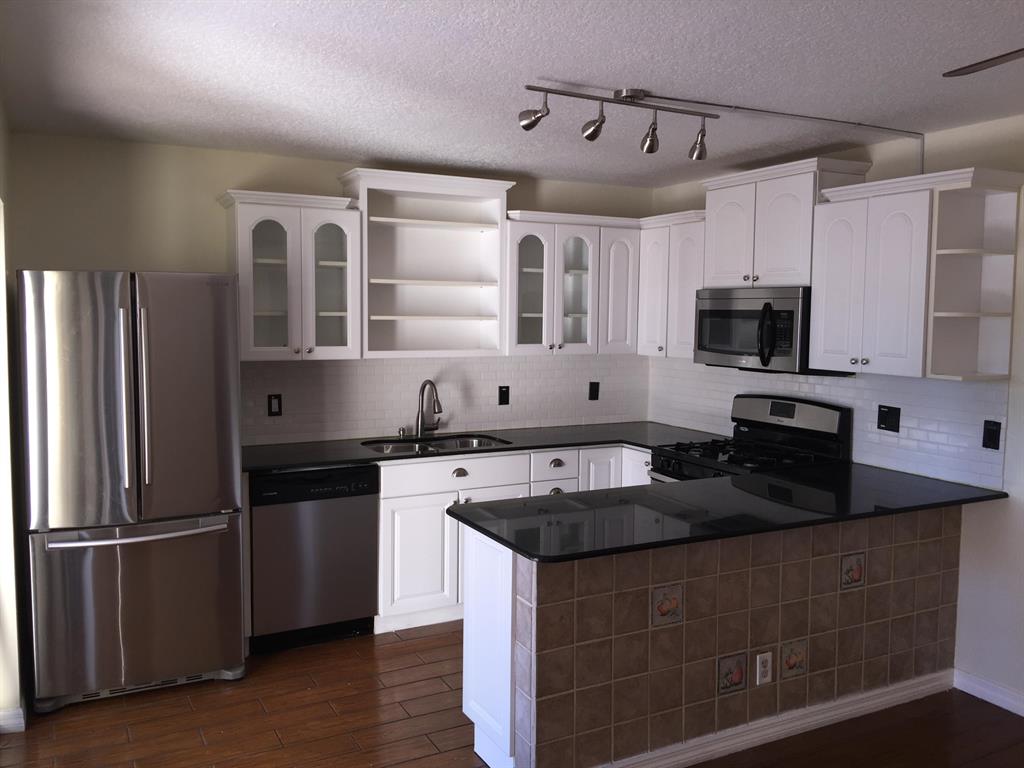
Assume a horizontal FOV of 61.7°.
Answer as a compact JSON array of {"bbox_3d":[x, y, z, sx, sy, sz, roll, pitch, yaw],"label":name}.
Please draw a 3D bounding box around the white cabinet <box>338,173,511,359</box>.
[{"bbox_3d":[-0.464,-0.628,4.697,0.889,0.956,0.367,-2,5,-27],"label":"white cabinet"}]

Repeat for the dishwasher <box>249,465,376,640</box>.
[{"bbox_3d":[-1.071,0.814,4.395,0.612,0.870,0.615,-2,5,-27],"label":"dishwasher"}]

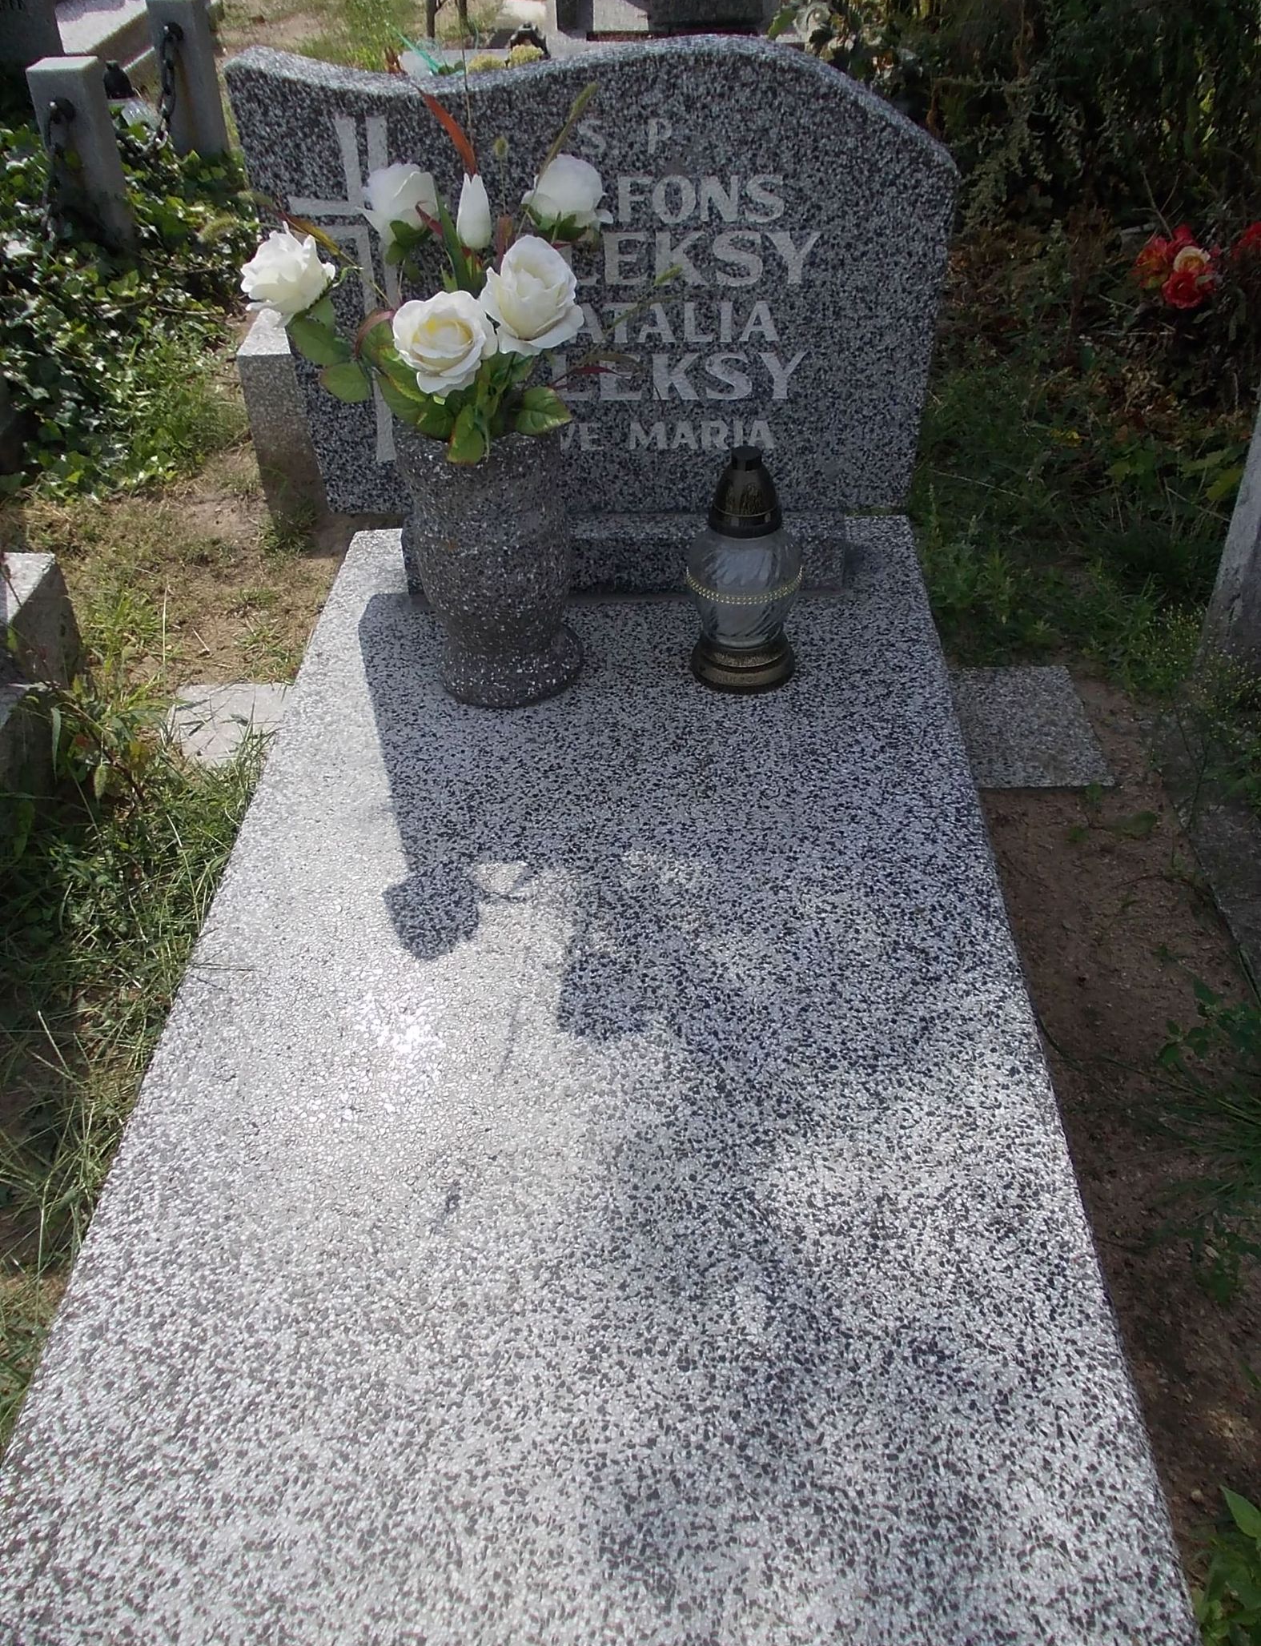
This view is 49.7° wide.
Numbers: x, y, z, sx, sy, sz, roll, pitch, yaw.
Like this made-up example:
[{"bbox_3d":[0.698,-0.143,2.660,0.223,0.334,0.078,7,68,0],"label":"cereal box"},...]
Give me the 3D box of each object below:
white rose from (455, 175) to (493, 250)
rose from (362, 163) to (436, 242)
[{"bbox_3d":[-0.147,-0.574,1.280,0.036,0.070,0.036,-1,41,3],"label":"white rose"},{"bbox_3d":[-0.235,-0.637,1.393,0.078,0.076,0.078,0,39,2],"label":"rose"}]

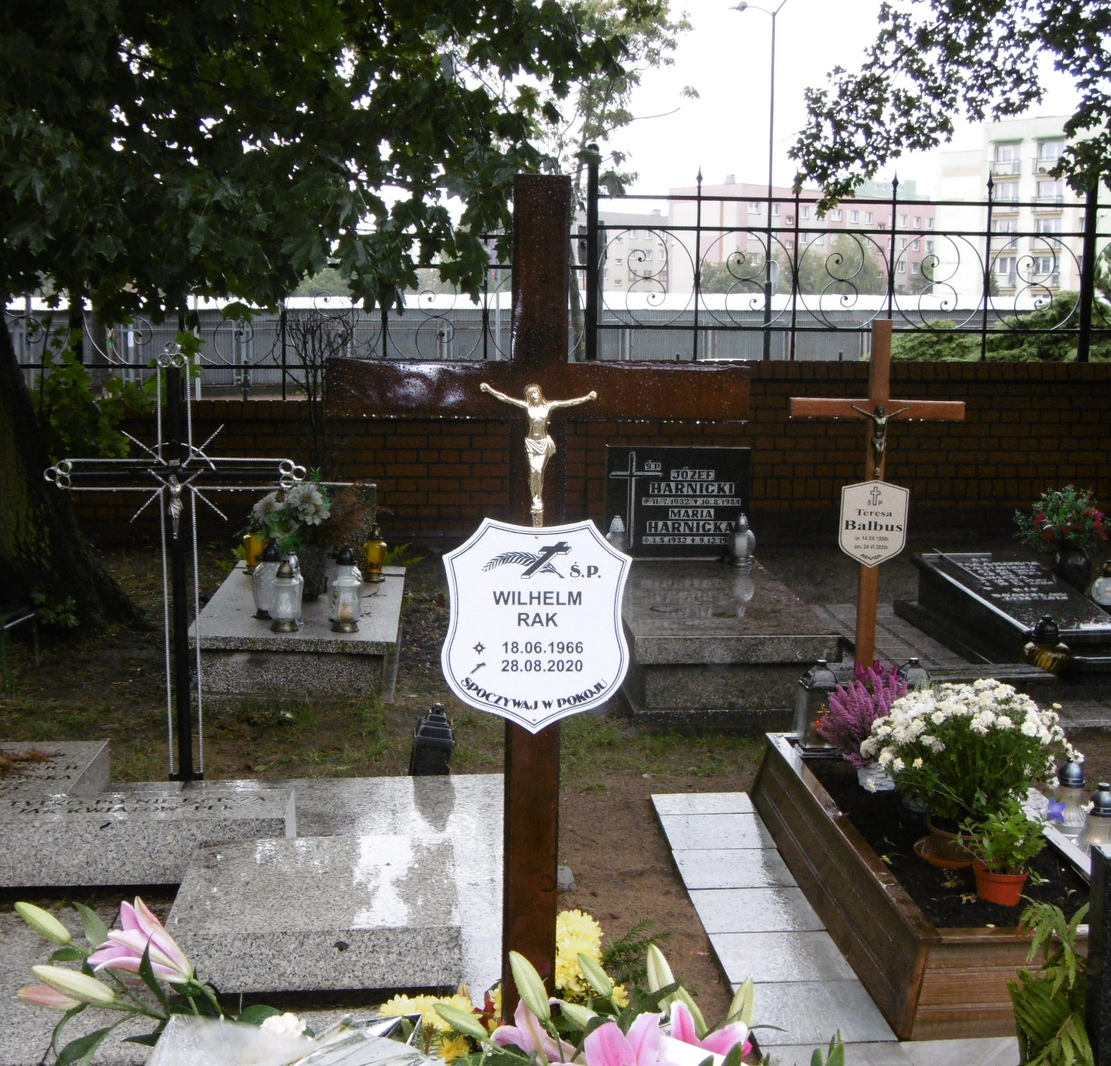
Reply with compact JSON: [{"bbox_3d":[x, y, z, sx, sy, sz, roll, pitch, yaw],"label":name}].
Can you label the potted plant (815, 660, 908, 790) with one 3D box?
[{"bbox_3d":[0.891,0.544,5.097,0.260,0.350,0.250,0,9,-5],"label":"potted plant"}]

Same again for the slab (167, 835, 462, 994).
[{"bbox_3d":[-0.503,0.813,3.810,0.585,0.127,0.573,0,8,-4],"label":"slab"}]

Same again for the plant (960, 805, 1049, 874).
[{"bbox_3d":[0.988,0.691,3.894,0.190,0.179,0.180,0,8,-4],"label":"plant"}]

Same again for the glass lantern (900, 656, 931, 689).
[{"bbox_3d":[1.021,0.488,5.069,0.138,0.267,0.138,0,8,-4],"label":"glass lantern"}]

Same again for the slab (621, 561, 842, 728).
[{"bbox_3d":[0.590,0.406,7.155,0.735,0.328,1.790,0,8,-4],"label":"slab"}]

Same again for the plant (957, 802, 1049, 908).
[{"bbox_3d":[1.058,0.751,4.178,0.205,0.240,0.200,0,9,-5],"label":"plant"}]

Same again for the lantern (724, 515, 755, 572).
[{"bbox_3d":[0.828,0.030,7.812,0.130,0.239,0.130,0,8,-4],"label":"lantern"}]

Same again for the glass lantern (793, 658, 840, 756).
[{"bbox_3d":[0.760,0.494,5.042,0.138,0.267,0.138,0,8,-4],"label":"glass lantern"}]

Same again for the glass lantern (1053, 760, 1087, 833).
[{"bbox_3d":[1.524,0.765,5.204,0.115,0.220,0.115,0,9,-5],"label":"glass lantern"}]

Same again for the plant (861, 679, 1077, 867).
[{"bbox_3d":[0.982,0.559,4.200,0.510,0.410,0.480,0,8,-4],"label":"plant"}]

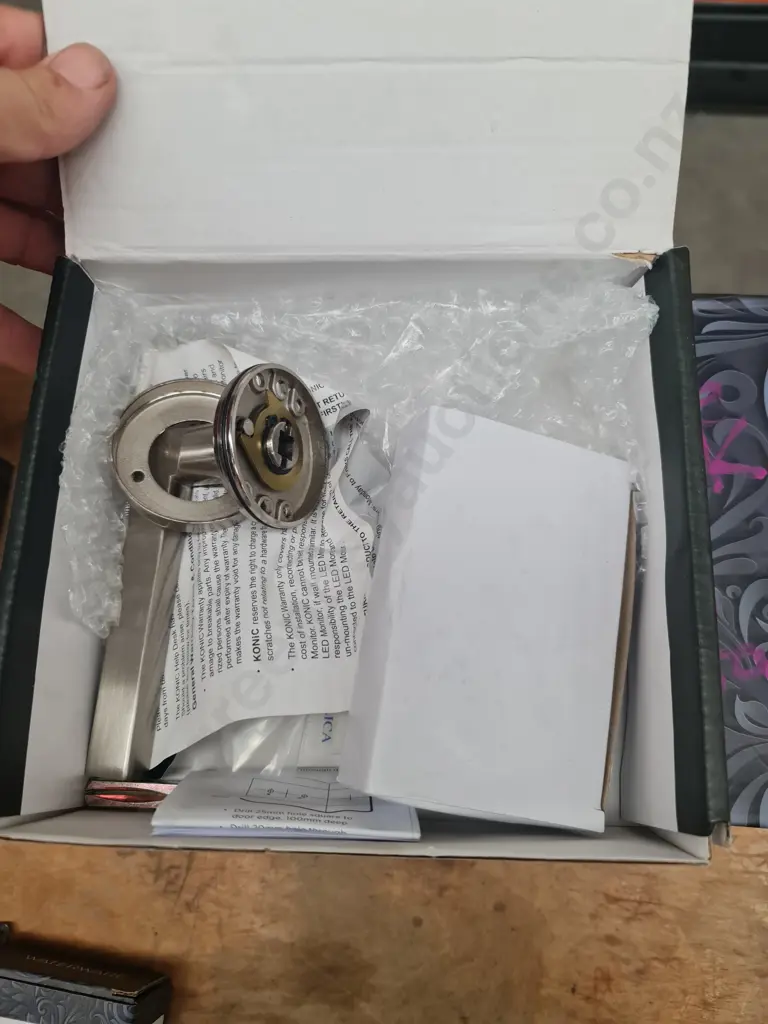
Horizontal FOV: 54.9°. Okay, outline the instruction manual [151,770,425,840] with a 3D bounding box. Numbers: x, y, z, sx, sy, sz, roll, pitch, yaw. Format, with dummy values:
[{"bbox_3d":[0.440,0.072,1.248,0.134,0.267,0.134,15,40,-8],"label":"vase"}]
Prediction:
[{"bbox_3d":[-0.028,0.087,0.225,0.073,0.048,0.007,2,95,-3],"label":"instruction manual"}]

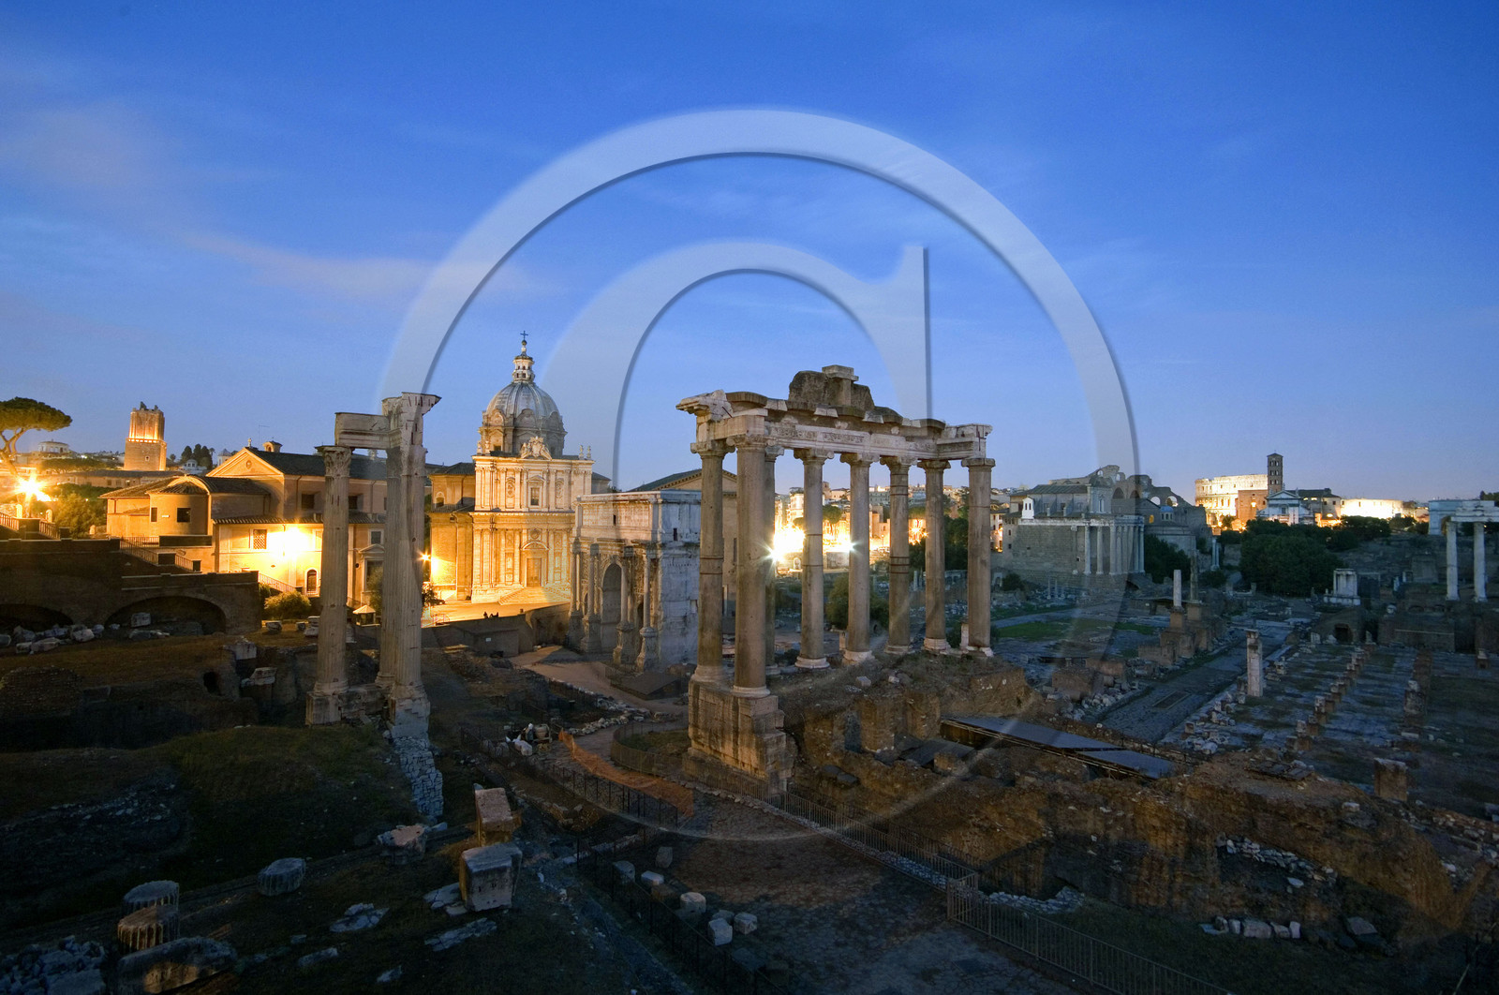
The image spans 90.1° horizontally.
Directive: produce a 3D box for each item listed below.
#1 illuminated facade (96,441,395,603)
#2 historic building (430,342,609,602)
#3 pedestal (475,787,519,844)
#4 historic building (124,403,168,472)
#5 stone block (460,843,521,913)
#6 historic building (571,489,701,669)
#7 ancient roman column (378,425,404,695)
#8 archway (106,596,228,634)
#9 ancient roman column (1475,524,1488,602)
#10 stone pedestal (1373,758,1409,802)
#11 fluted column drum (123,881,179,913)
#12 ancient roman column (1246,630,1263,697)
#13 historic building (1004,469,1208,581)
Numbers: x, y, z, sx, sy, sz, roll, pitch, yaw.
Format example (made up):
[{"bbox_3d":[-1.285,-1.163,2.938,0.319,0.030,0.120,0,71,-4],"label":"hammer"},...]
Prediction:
[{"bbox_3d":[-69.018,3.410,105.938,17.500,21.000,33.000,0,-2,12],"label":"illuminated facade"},{"bbox_3d":[-42.970,-6.124,138.200,29.000,47.500,36.000,1,-2,-25],"label":"historic building"},{"bbox_3d":[-10.742,13.455,31.319,1.220,1.150,2.600,1,-2,-23],"label":"pedestal"},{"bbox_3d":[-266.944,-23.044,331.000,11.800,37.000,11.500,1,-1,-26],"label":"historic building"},{"bbox_3d":[-8.725,12.705,25.222,1.800,1.320,1.650,1,-2,-22],"label":"stone block"},{"bbox_3d":[-15.151,10.131,103.970,11.300,21.500,23.600,2,-2,-39],"label":"historic building"},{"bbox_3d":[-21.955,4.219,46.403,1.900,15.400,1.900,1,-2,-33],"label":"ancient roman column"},{"bbox_3d":[-51.758,10.456,66.500,1.800,2.950,8.300,-1,-2,43],"label":"archway"},{"bbox_3d":[134.668,11.813,137.840,1.800,14.400,1.800,-1,-3,43],"label":"ancient roman column"},{"bbox_3d":[40.257,17.757,47.000,1.450,2.100,1.350,-1,-2,37],"label":"stone pedestal"},{"bbox_3d":[-19.807,13.405,24.800,1.450,0.850,1.450,1,-2,-38],"label":"fluted column drum"},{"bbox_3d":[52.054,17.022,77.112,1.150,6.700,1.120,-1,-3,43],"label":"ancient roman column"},{"bbox_3d":[118.965,7.224,254.914,62.000,36.500,42.000,2,-2,-39],"label":"historic building"}]

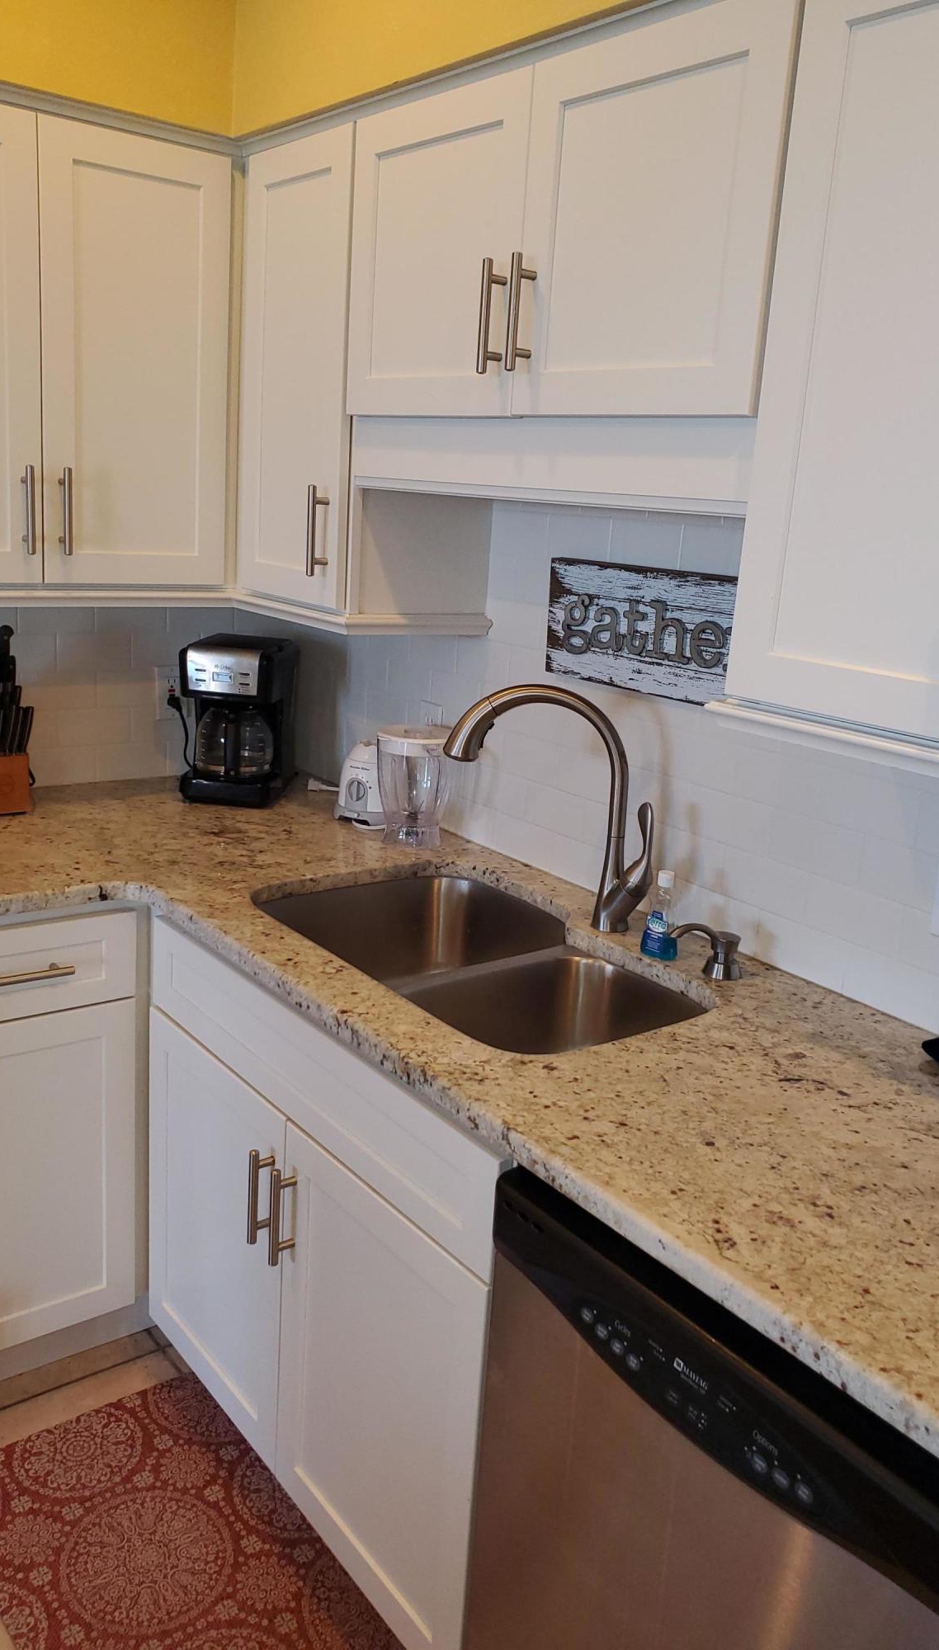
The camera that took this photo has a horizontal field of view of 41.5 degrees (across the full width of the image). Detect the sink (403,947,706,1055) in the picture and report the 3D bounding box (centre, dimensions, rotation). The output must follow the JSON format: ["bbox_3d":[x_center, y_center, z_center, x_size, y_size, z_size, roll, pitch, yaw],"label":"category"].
[{"bbox_3d":[0.098,0.350,1.731,0.410,0.190,0.355,-8,19,-38],"label":"sink"}]

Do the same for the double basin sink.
[{"bbox_3d":[-0.004,0.306,1.906,0.475,0.210,0.765,-8,19,-38],"label":"double basin sink"}]

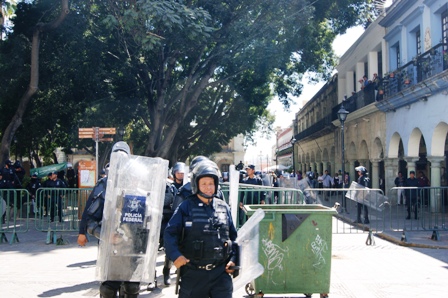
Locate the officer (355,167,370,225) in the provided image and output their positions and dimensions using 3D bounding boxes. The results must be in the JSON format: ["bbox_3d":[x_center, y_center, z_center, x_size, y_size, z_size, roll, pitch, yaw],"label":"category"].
[{"bbox_3d":[4.269,1.427,16.100,0.480,1.770,0.550,1,-2,-18],"label":"officer"}]

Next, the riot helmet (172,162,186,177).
[{"bbox_3d":[-0.673,0.333,7.900,0.250,0.260,0.290,1,-2,-15],"label":"riot helmet"}]

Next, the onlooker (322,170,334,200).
[{"bbox_3d":[5.695,2.015,28.600,0.580,1.670,0.360,0,-2,9],"label":"onlooker"}]

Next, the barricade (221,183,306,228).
[{"bbox_3d":[0.847,1.480,11.800,2.000,1.200,0.500,0,-2,7],"label":"barricade"}]

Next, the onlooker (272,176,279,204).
[{"bbox_3d":[2.465,2.034,25.000,0.460,1.550,0.350,-1,-2,18],"label":"onlooker"}]

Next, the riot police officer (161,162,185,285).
[{"bbox_3d":[-0.712,1.113,7.750,0.560,1.770,0.450,0,-2,-12],"label":"riot police officer"}]

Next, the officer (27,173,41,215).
[{"bbox_3d":[-7.021,1.681,19.300,0.520,1.650,0.380,0,-2,-6],"label":"officer"}]

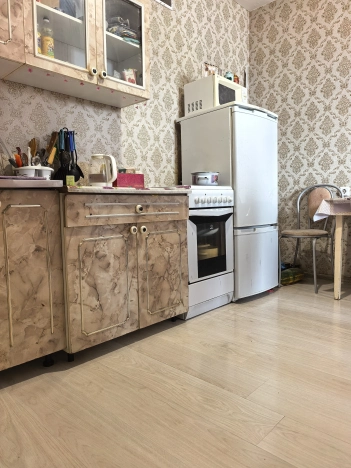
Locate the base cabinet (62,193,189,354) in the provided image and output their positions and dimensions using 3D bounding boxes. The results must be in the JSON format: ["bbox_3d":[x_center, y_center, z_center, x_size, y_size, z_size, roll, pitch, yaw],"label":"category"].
[{"bbox_3d":[-0.394,0.148,1.944,0.800,0.800,0.570,-6,7,-45],"label":"base cabinet"}]

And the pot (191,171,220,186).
[{"bbox_3d":[0.217,-0.398,2.426,0.205,0.125,0.240,0,5,9],"label":"pot"}]

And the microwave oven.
[{"bbox_3d":[0.344,-1.100,2.741,0.460,0.270,0.330,-6,7,-45],"label":"microwave oven"}]

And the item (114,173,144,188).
[{"bbox_3d":[-0.278,-0.318,1.965,0.160,0.100,0.080,-4,5,-27],"label":"item"}]

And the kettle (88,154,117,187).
[{"bbox_3d":[-0.427,-0.366,1.913,0.185,0.205,0.140,2,6,30],"label":"kettle"}]

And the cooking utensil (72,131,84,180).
[{"bbox_3d":[-0.571,-0.465,1.917,0.055,0.285,0.070,0,5,17],"label":"cooking utensil"}]

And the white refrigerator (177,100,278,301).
[{"bbox_3d":[0.451,-0.240,2.771,0.600,1.455,0.630,-6,7,-43],"label":"white refrigerator"}]

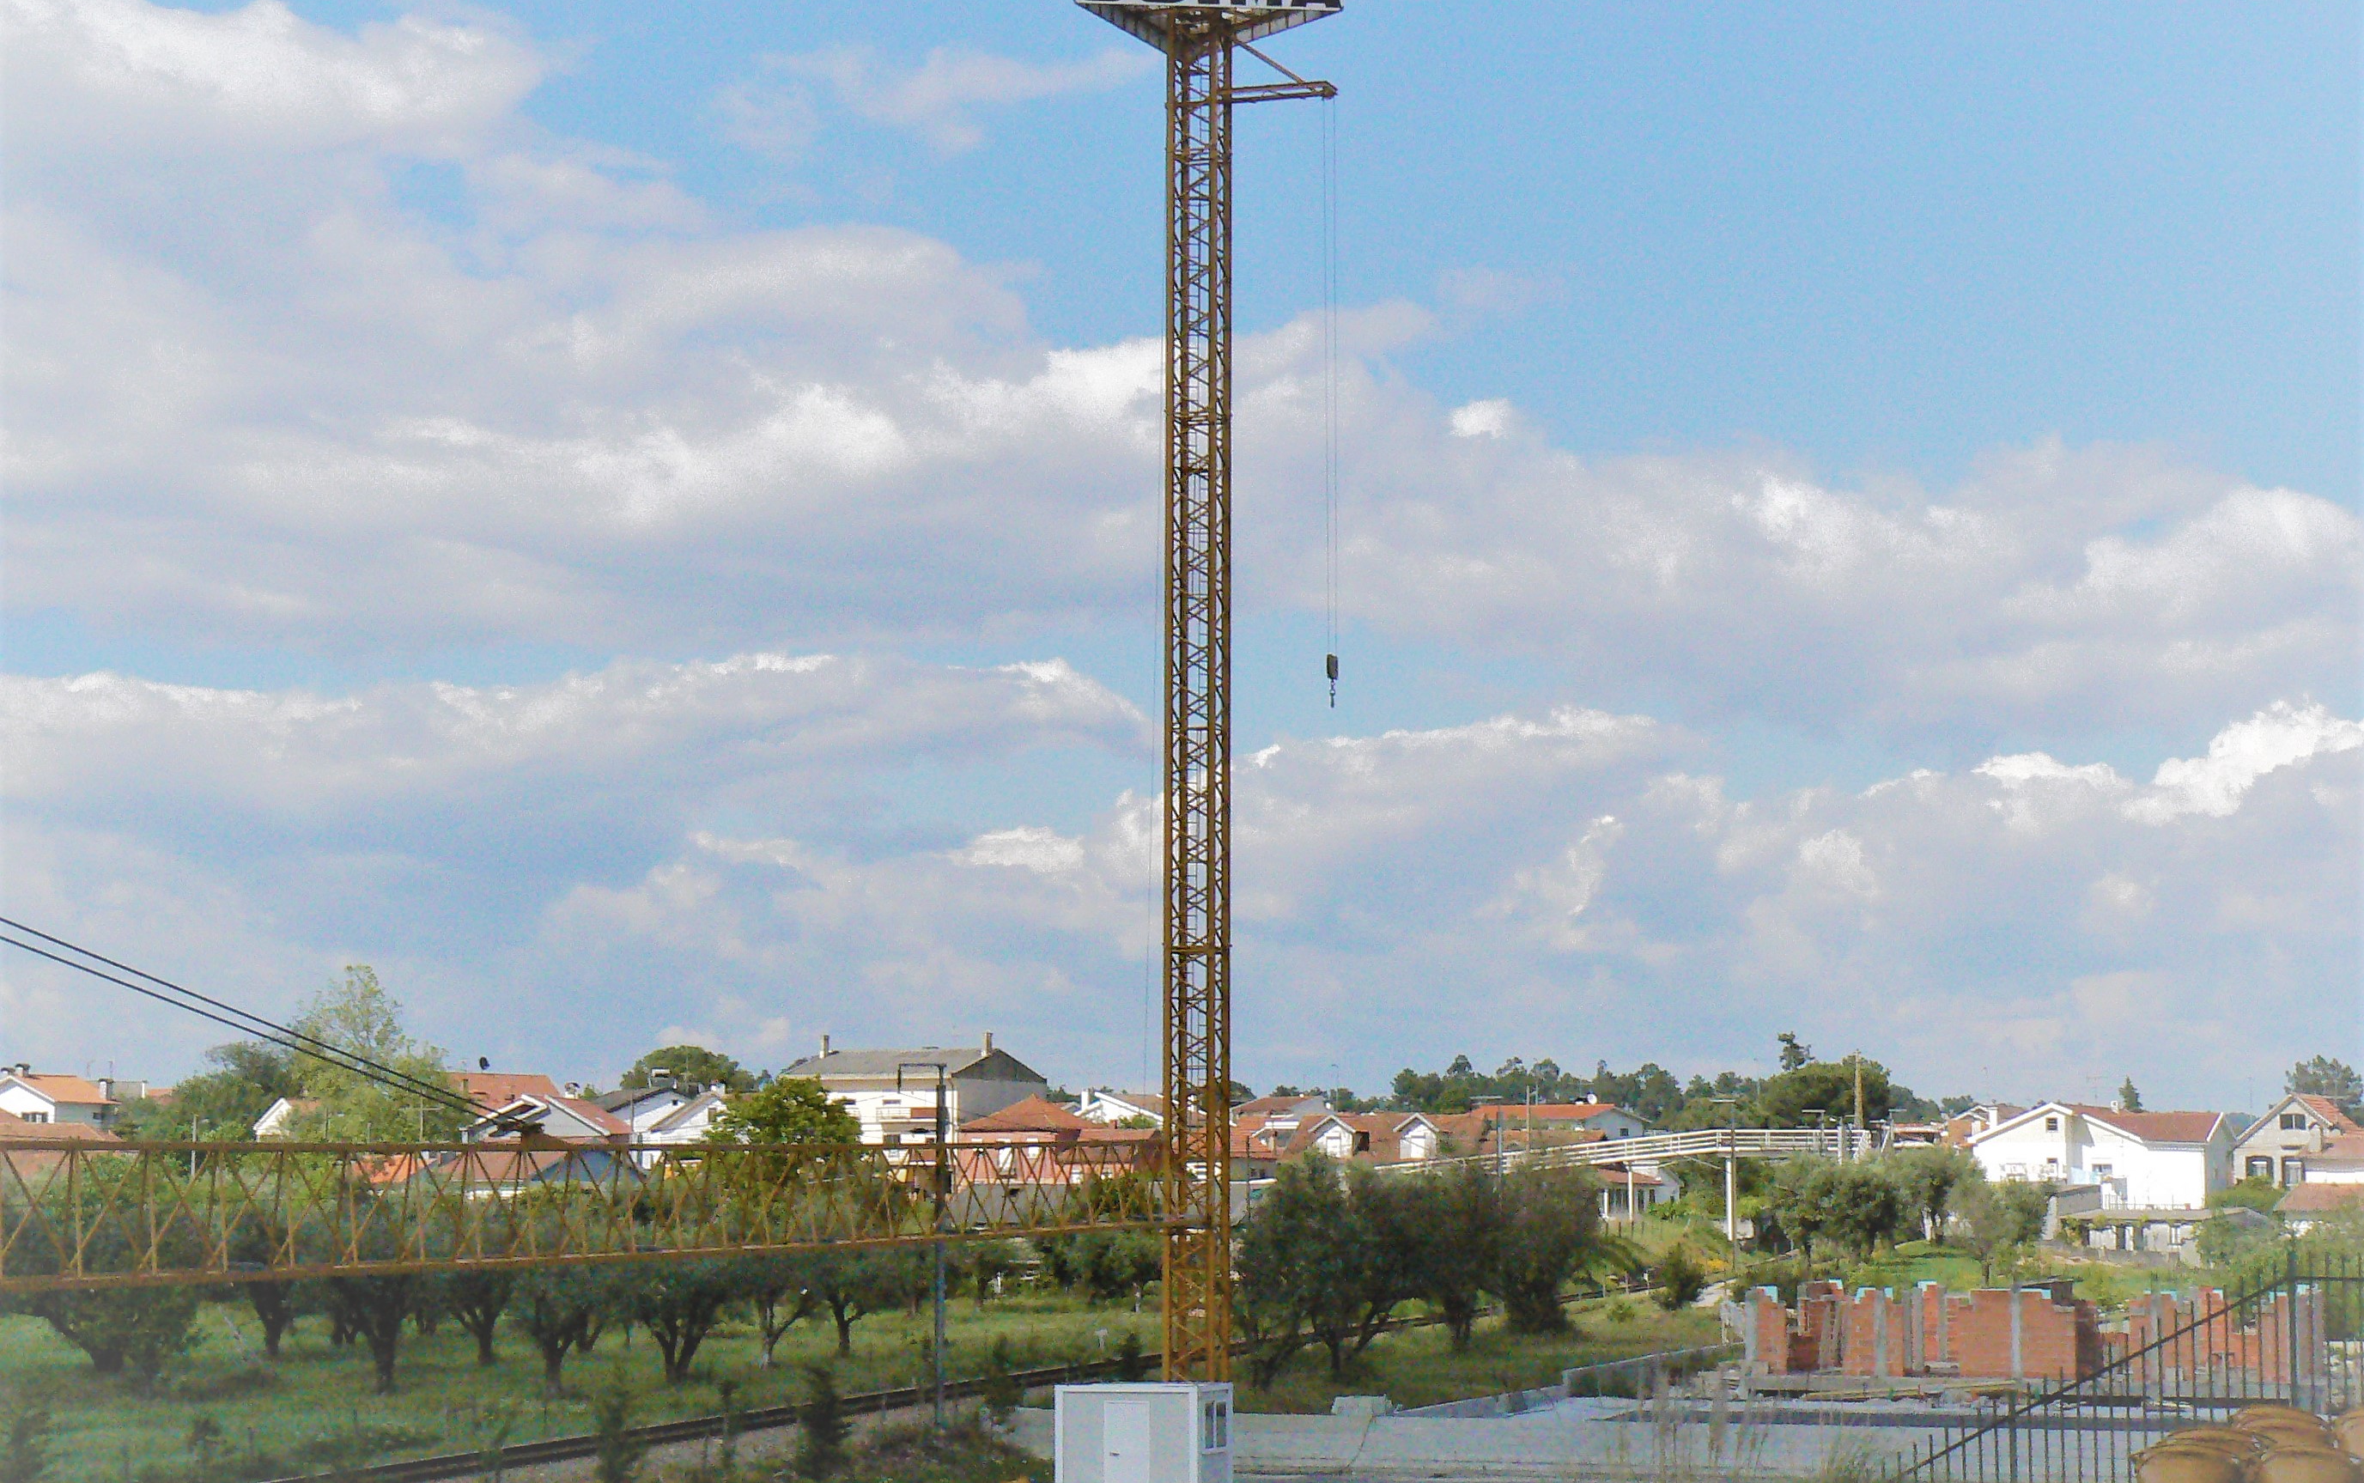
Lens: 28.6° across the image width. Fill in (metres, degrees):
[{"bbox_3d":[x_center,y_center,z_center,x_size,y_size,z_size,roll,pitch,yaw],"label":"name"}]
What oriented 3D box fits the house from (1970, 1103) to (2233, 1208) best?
[{"bbox_3d":[63.545,29.137,320.684,16.800,8.383,11.000,-3,-6,25],"label":"house"}]

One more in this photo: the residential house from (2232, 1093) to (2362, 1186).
[{"bbox_3d":[77.695,28.063,320.787,9.000,7.499,10.000,-2,-6,24],"label":"residential house"}]

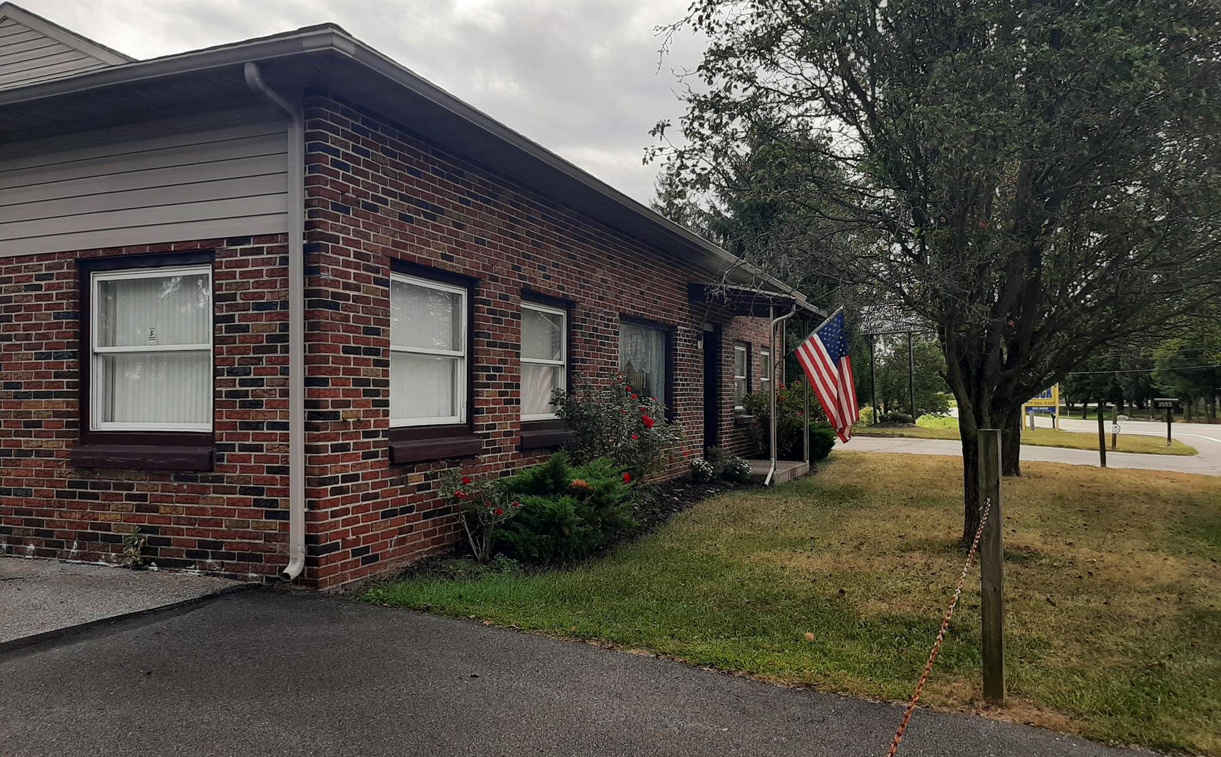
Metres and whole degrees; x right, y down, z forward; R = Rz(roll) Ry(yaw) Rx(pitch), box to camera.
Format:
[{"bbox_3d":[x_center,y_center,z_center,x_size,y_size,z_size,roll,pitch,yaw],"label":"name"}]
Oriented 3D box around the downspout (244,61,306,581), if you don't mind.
[{"bbox_3d":[-1.964,-0.286,5.382,0.085,3.000,0.430,-1,-1,22],"label":"downspout"}]

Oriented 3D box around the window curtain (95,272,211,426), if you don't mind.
[{"bbox_3d":[-3.056,-0.187,6.159,1.095,1.085,0.090,-1,-1,22],"label":"window curtain"}]

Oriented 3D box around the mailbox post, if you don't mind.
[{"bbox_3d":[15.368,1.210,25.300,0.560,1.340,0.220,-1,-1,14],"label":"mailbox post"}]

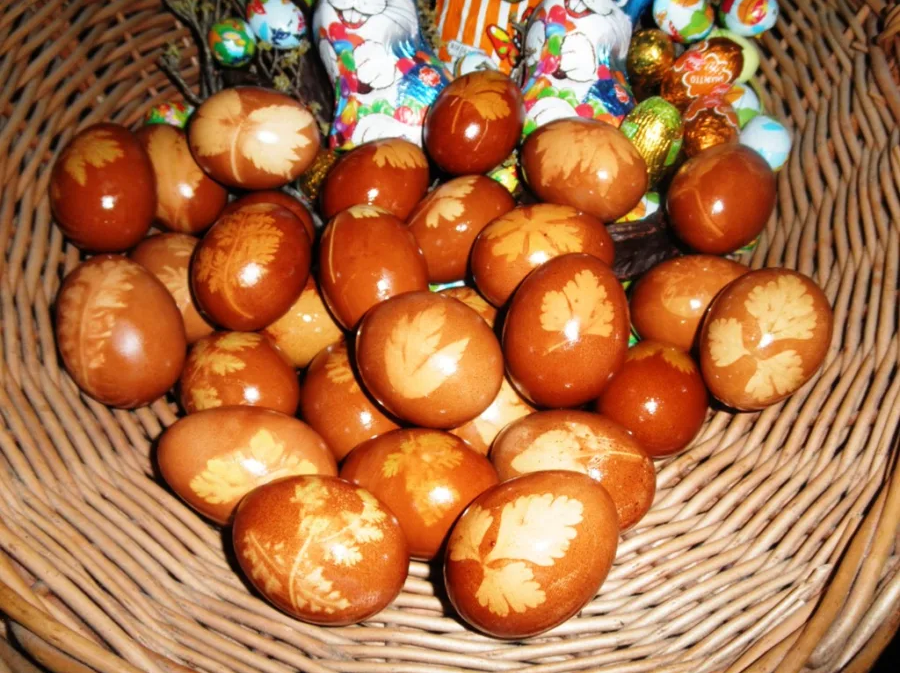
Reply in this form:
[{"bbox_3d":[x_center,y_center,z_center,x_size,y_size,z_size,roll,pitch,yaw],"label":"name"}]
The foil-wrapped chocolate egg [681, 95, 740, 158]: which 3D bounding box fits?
[{"bbox_3d":[0.135,-0.104,0.376,0.027,0.039,0.027,-12,11,2],"label":"foil-wrapped chocolate egg"}]

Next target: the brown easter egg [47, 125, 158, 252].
[{"bbox_3d":[-0.155,-0.066,0.329,0.044,0.057,0.044,11,7,8],"label":"brown easter egg"}]

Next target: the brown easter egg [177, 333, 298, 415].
[{"bbox_3d":[-0.087,0.020,0.298,0.057,0.044,0.044,25,56,33],"label":"brown easter egg"}]

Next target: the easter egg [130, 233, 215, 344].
[{"bbox_3d":[-0.125,-0.022,0.327,0.043,0.043,0.056,8,49,7],"label":"easter egg"}]

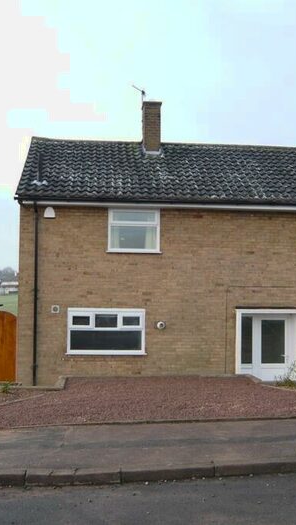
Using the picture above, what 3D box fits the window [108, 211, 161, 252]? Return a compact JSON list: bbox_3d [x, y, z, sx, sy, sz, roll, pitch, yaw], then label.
[{"bbox_3d":[-0.313,-0.725,13.015,1.198,1.014,0.120,1,-2,-7],"label":"window"}]

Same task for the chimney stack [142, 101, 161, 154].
[{"bbox_3d":[0.124,-3.691,15.823,0.500,1.450,0.580,1,-4,-5],"label":"chimney stack"}]

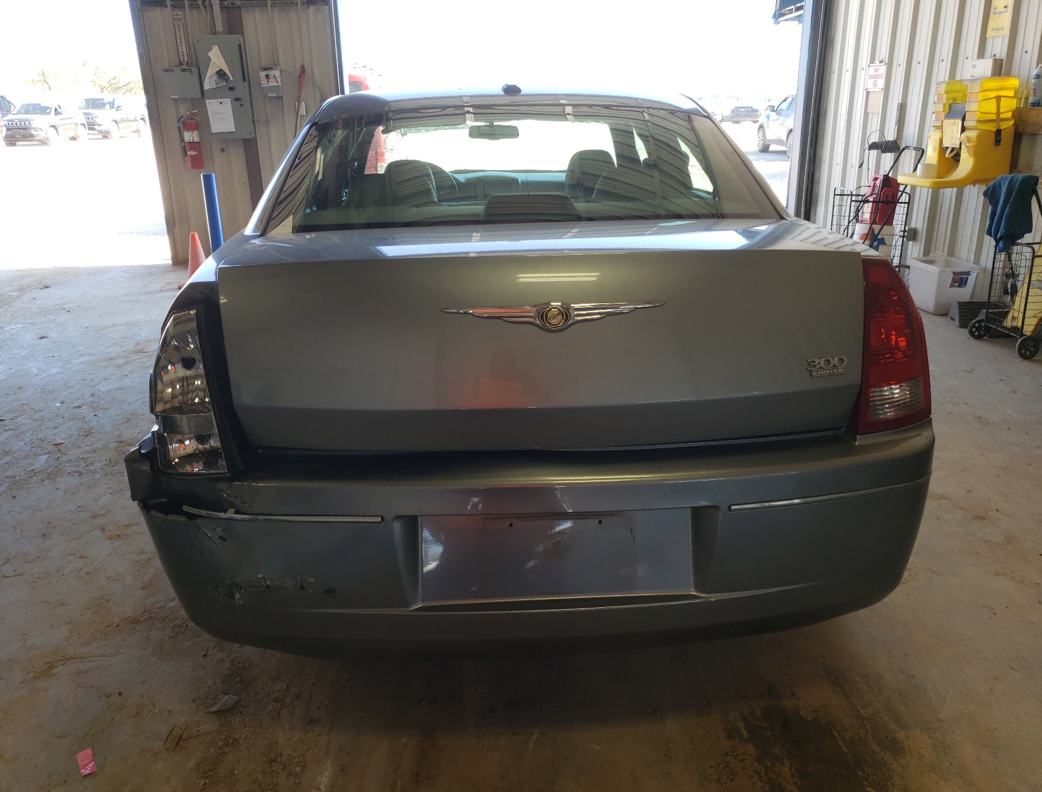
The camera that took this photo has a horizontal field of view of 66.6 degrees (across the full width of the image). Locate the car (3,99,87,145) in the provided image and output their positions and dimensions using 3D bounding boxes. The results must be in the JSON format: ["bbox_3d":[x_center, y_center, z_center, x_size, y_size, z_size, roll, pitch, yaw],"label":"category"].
[{"bbox_3d":[-20.190,-11.589,33.682,1.870,1.700,4.550,-4,20,-6],"label":"car"}]

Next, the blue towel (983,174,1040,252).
[{"bbox_3d":[2.674,-0.999,4.353,0.130,0.400,0.260,-3,20,-3],"label":"blue towel"}]

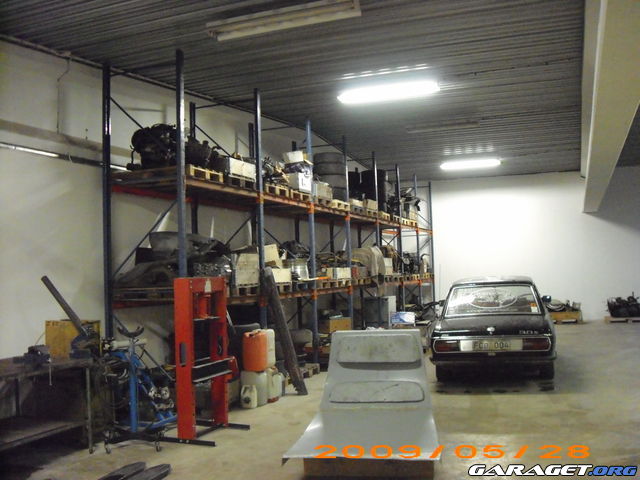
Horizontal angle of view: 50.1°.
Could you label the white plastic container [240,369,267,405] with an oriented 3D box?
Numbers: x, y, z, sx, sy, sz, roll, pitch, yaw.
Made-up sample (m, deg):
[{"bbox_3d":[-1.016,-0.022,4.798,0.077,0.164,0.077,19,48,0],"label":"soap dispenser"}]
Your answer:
[{"bbox_3d":[-0.840,1.849,8.645,0.250,0.440,0.290,-3,-3,21],"label":"white plastic container"}]

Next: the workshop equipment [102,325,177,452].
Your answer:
[{"bbox_3d":[-1.733,1.430,6.678,0.520,1.100,0.720,-3,-3,14],"label":"workshop equipment"}]

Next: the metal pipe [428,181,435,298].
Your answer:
[{"bbox_3d":[3.293,0.349,19.977,0.090,4.100,0.090,-3,-3,21],"label":"metal pipe"}]

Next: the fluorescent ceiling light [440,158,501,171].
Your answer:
[{"bbox_3d":[3.865,-1.925,17.480,1.550,0.120,0.240,-3,-3,18],"label":"fluorescent ceiling light"}]

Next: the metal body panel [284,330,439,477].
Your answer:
[{"bbox_3d":[0.442,1.352,5.876,1.130,1.020,1.320,-3,-3,12],"label":"metal body panel"}]

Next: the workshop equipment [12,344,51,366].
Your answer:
[{"bbox_3d":[-2.542,1.034,6.025,0.400,0.200,0.170,-3,-3,21],"label":"workshop equipment"}]

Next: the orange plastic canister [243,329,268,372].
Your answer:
[{"bbox_3d":[-0.789,1.365,8.373,0.250,0.475,0.260,-3,-3,21],"label":"orange plastic canister"}]

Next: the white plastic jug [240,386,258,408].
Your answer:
[{"bbox_3d":[-0.847,1.888,8.254,0.190,0.280,0.150,-1,-3,-9],"label":"white plastic jug"}]

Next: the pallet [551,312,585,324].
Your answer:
[{"bbox_3d":[6.532,2.105,18.659,1.200,0.330,0.800,-3,-3,21],"label":"pallet"}]

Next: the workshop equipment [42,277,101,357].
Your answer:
[{"bbox_3d":[-2.419,0.750,6.619,0.500,0.770,0.250,-3,-3,21],"label":"workshop equipment"}]

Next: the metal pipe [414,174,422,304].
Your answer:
[{"bbox_3d":[2.651,0.290,18.336,0.090,4.100,0.090,-3,-3,21],"label":"metal pipe"}]

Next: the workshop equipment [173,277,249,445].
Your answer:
[{"bbox_3d":[-1.203,1.201,7.043,0.680,1.610,0.720,-3,-3,24],"label":"workshop equipment"}]

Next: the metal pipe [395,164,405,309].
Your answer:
[{"bbox_3d":[1.958,0.226,16.567,0.090,4.100,0.090,-3,-3,21],"label":"metal pipe"}]

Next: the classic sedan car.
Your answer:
[{"bbox_3d":[2.844,1.333,11.097,1.770,1.450,4.700,-3,-3,16],"label":"classic sedan car"}]

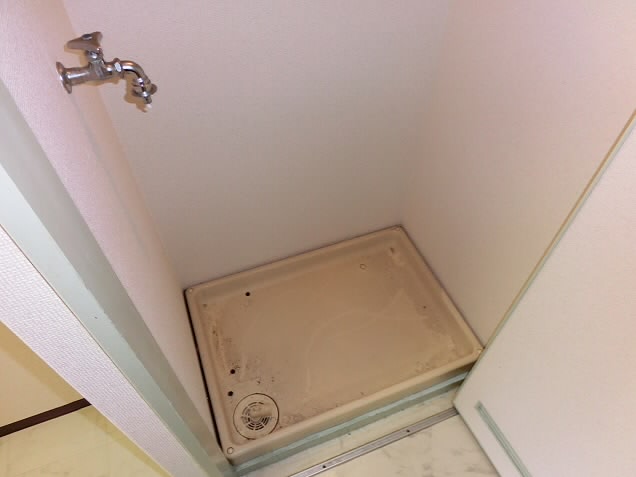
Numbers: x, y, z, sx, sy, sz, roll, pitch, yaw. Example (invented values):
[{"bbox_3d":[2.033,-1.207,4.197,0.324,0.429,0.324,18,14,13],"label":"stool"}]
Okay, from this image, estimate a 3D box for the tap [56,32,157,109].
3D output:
[{"bbox_3d":[-0.321,-0.250,0.676,0.125,0.135,0.057,-17,52,-14],"label":"tap"}]

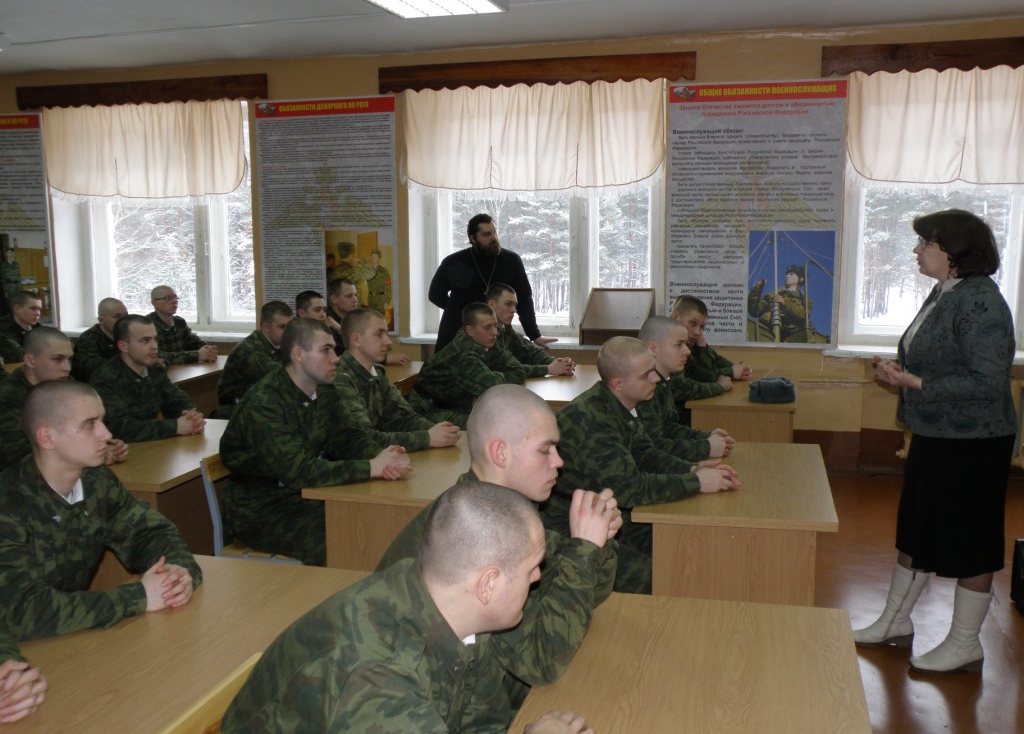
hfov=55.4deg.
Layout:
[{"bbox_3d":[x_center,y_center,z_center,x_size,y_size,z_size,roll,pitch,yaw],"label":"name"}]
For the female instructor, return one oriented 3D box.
[{"bbox_3d":[1.603,0.278,3.640,0.540,1.710,0.500,1,8,9],"label":"female instructor"}]

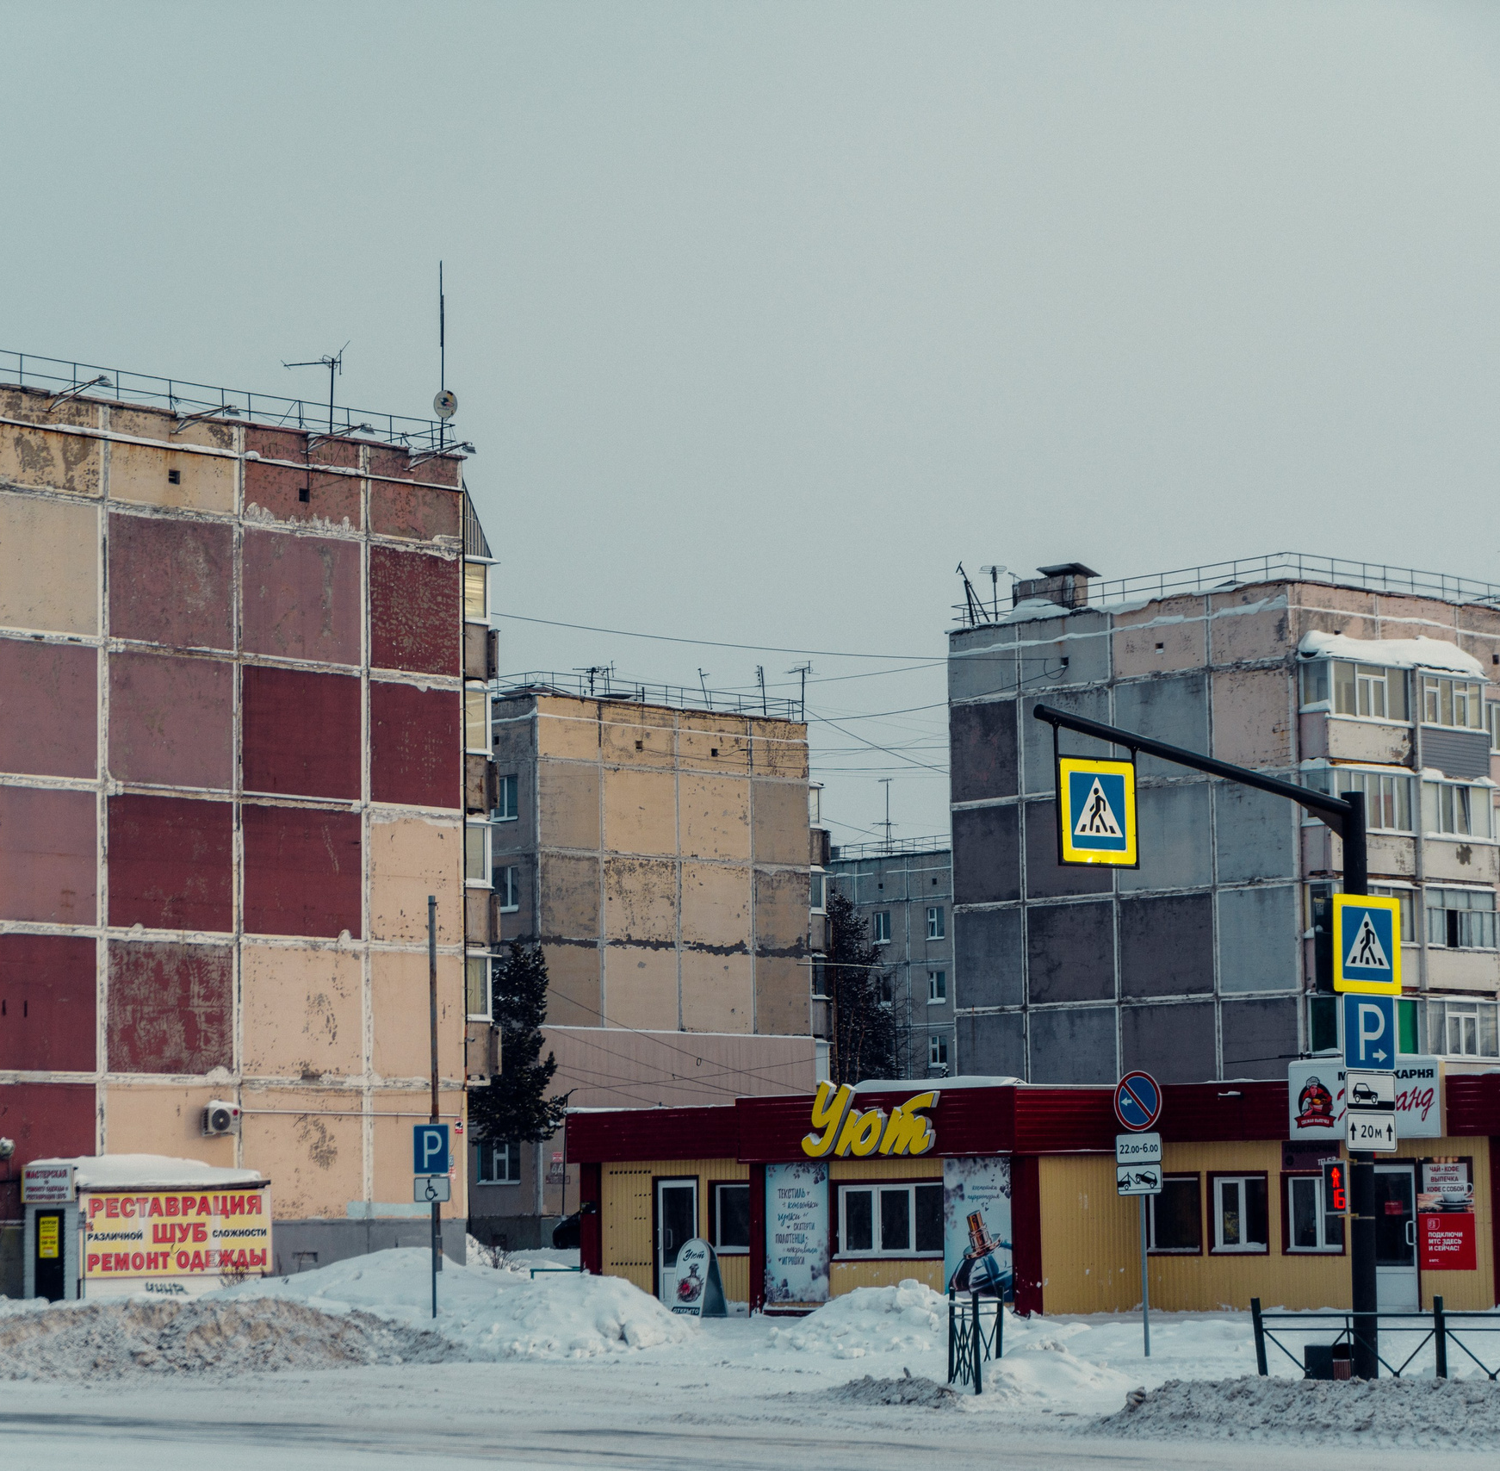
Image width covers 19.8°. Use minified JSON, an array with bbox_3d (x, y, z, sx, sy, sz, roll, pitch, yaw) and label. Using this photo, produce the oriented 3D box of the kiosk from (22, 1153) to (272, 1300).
[{"bbox_3d":[-11.674,9.566,82.763,2.000,2.700,4.692,-7,-9,44],"label":"kiosk"}]

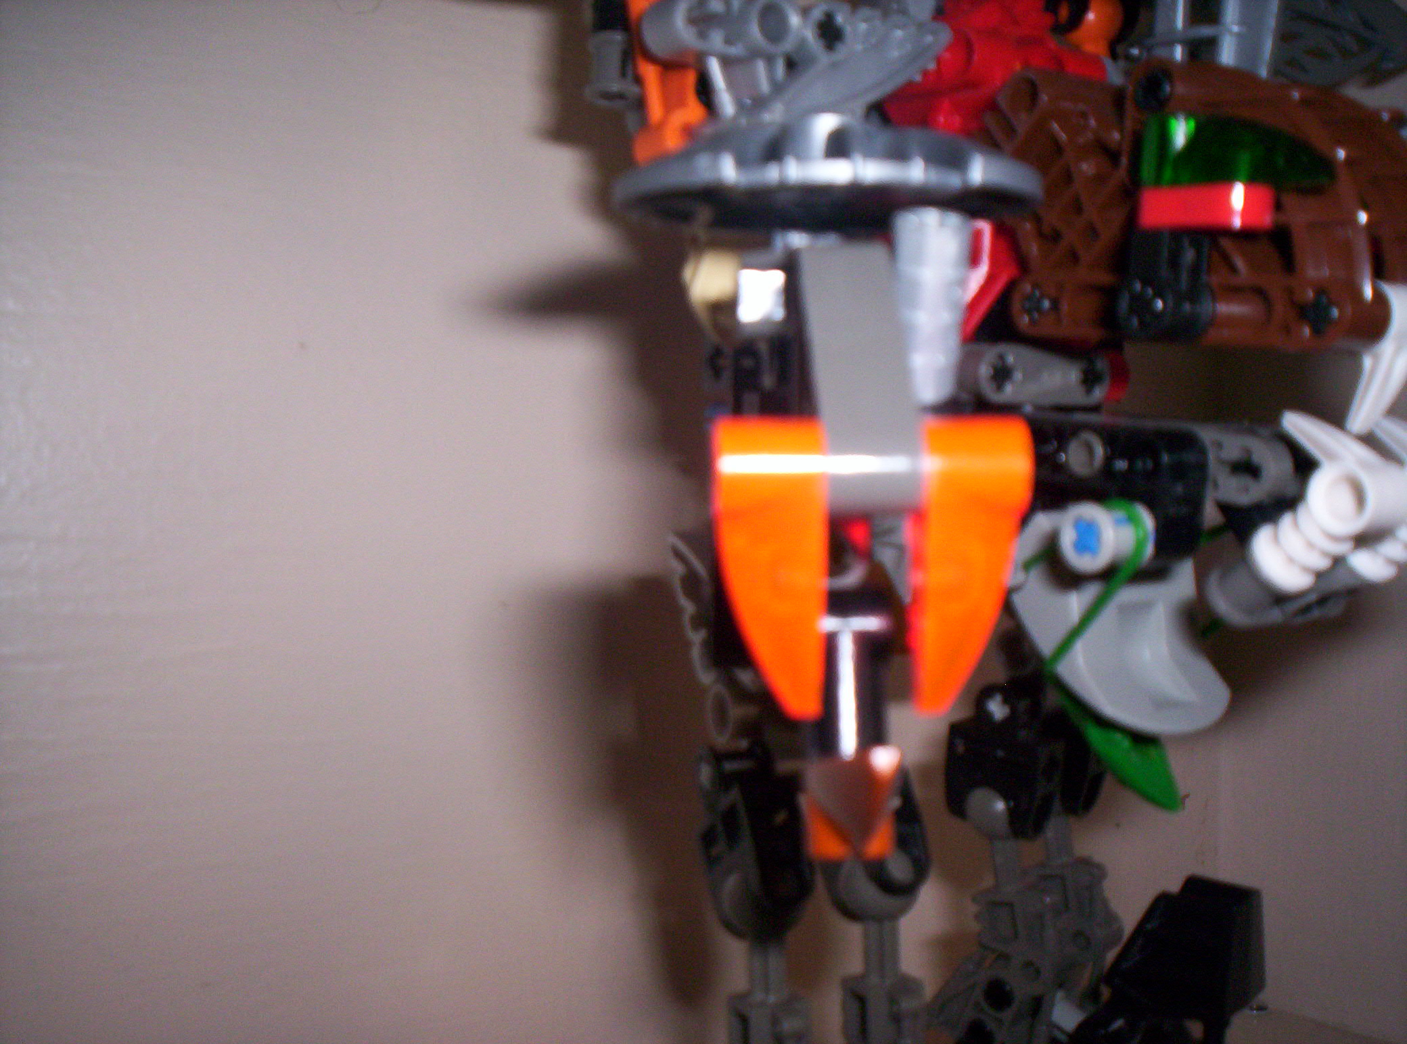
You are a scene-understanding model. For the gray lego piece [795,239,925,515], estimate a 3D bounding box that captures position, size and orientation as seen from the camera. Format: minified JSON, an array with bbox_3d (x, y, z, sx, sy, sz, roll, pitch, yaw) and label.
[{"bbox_3d":[0.012,-0.012,0.120,0.008,0.024,0.007,-3,-24,-2],"label":"gray lego piece"}]

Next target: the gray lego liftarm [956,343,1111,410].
[{"bbox_3d":[0.041,-0.018,0.190,0.024,0.007,0.008,-2,0,-34],"label":"gray lego liftarm"}]

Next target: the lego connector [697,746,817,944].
[{"bbox_3d":[0.007,0.040,0.188,0.010,0.024,0.015,-5,1,-24],"label":"lego connector"}]

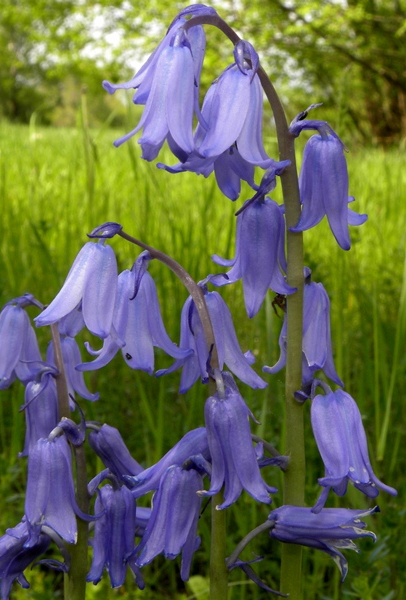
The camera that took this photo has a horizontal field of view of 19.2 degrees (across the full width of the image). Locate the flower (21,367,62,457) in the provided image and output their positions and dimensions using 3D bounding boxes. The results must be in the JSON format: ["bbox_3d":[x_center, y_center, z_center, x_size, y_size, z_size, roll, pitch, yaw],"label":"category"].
[{"bbox_3d":[-0.035,0.026,0.268,0.013,0.022,0.013,-1,9,0],"label":"flower"}]

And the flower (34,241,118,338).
[{"bbox_3d":[-0.029,-0.002,0.272,0.017,0.022,0.016,12,9,-2],"label":"flower"}]

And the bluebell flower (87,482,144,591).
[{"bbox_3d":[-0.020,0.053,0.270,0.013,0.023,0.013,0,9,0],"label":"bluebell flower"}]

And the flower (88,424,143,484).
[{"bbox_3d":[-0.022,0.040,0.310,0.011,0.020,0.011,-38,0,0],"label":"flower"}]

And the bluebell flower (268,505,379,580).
[{"bbox_3d":[0.025,0.050,0.253,0.023,0.013,0.013,12,0,0],"label":"bluebell flower"}]

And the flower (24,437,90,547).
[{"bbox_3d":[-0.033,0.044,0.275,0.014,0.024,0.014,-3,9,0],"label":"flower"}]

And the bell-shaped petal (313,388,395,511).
[{"bbox_3d":[0.032,0.032,0.262,0.016,0.025,0.016,-11,9,0],"label":"bell-shaped petal"}]

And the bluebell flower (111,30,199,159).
[{"bbox_3d":[-0.011,-0.047,0.276,0.017,0.029,0.016,9,9,-1],"label":"bluebell flower"}]

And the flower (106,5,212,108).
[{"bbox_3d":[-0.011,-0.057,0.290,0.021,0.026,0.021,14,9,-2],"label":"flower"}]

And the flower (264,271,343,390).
[{"bbox_3d":[0.023,0.007,0.276,0.017,0.026,0.017,2,9,0],"label":"flower"}]

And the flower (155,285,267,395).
[{"bbox_3d":[0.002,0.009,0.273,0.024,0.023,0.020,-3,9,0],"label":"flower"}]

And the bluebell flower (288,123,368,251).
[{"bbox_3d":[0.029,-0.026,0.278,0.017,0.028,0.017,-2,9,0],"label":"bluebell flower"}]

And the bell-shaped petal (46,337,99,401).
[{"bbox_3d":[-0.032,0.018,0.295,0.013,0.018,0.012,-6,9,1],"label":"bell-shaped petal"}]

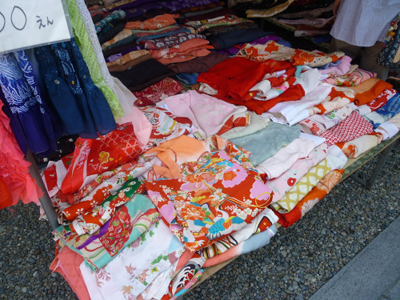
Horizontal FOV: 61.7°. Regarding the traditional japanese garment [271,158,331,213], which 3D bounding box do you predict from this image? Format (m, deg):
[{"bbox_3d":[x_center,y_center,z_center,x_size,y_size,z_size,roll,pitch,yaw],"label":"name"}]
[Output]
[{"bbox_3d":[0.474,0.144,1.521,0.431,0.060,0.120,-31,51,-32],"label":"traditional japanese garment"}]

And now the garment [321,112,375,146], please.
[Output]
[{"bbox_3d":[0.755,-0.106,1.735,0.360,0.055,0.170,-25,48,-30],"label":"garment"}]

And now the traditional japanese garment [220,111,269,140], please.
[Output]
[{"bbox_3d":[0.237,-0.130,1.756,0.288,0.065,0.150,-21,47,-24],"label":"traditional japanese garment"}]

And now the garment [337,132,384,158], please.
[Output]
[{"bbox_3d":[0.839,-0.027,1.735,0.266,0.065,0.110,-16,45,-20],"label":"garment"}]

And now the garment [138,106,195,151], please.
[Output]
[{"bbox_3d":[-0.157,-0.115,1.701,0.242,0.080,0.220,-17,45,-21],"label":"garment"}]

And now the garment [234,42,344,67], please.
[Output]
[{"bbox_3d":[0.629,-0.655,2.324,0.712,0.110,0.220,2,42,-1],"label":"garment"}]

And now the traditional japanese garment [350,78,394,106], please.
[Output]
[{"bbox_3d":[0.973,-0.350,2.006,0.370,0.065,0.180,-25,48,-30],"label":"traditional japanese garment"}]

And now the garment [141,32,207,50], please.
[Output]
[{"bbox_3d":[-0.179,-0.701,2.129,0.390,0.055,0.190,-25,48,-30],"label":"garment"}]

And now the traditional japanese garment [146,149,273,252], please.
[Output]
[{"bbox_3d":[0.043,0.176,1.300,0.400,0.090,0.325,-25,48,-30],"label":"traditional japanese garment"}]

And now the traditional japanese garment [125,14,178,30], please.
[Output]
[{"bbox_3d":[-0.333,-0.903,2.381,0.375,0.070,0.220,-16,45,-20],"label":"traditional japanese garment"}]

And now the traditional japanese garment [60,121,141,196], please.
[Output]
[{"bbox_3d":[-0.452,0.009,1.480,0.420,0.080,0.290,-25,48,-30],"label":"traditional japanese garment"}]

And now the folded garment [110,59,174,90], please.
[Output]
[{"bbox_3d":[-0.336,-0.439,1.946,0.330,0.060,0.270,-25,48,-30],"label":"folded garment"}]

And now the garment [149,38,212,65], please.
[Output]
[{"bbox_3d":[-0.110,-0.621,2.129,0.400,0.070,0.220,-25,48,-30],"label":"garment"}]

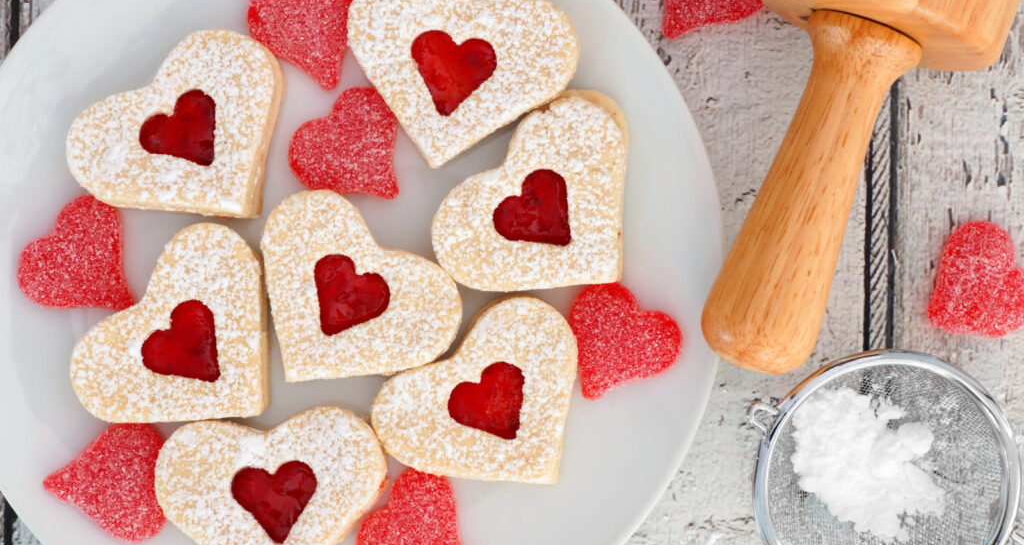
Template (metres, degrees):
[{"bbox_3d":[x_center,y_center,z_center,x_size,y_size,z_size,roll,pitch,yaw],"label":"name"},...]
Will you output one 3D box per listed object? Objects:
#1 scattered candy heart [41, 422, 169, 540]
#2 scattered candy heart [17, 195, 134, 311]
[{"bbox_3d":[-0.118,0.062,0.432,0.036,0.011,0.034,-2,89,0],"label":"scattered candy heart"},{"bbox_3d":[-0.124,-0.001,0.434,0.035,0.011,0.035,44,89,1],"label":"scattered candy heart"}]

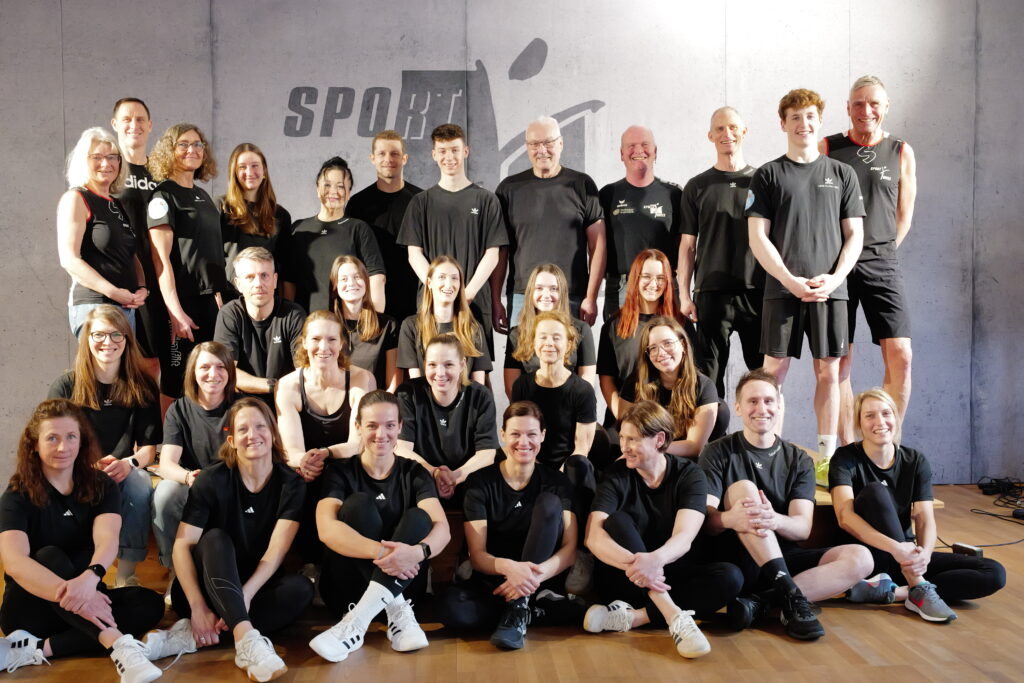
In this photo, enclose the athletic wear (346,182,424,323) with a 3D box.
[{"bbox_3d":[-0.625,-0.454,5.080,0.490,0.724,0.280,-1,2,-6],"label":"athletic wear"}]

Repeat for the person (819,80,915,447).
[{"bbox_3d":[1.682,-0.292,4.643,0.500,1.870,0.330,0,2,12],"label":"person"}]

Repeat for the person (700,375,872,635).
[{"bbox_3d":[1.005,0.550,3.743,0.620,0.879,0.740,0,2,6],"label":"person"}]

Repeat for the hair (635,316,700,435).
[{"bbox_3d":[0.625,0.137,4.000,0.270,0.474,0.270,0,2,13],"label":"hair"}]

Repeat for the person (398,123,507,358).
[{"bbox_3d":[-0.284,-0.193,4.746,0.530,1.680,0.320,0,2,-2],"label":"person"}]

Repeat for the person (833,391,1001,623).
[{"bbox_3d":[1.538,0.584,3.864,0.650,0.798,0.580,0,2,10],"label":"person"}]

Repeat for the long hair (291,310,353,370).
[{"bbox_3d":[-0.783,-0.008,4.102,0.240,0.256,0.250,-1,2,-11],"label":"long hair"}]

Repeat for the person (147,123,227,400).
[{"bbox_3d":[-1.514,-0.178,4.646,0.450,1.667,0.340,-2,3,-40],"label":"person"}]

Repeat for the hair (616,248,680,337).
[{"bbox_3d":[0.605,-0.213,4.415,0.280,0.399,0.260,0,2,0],"label":"hair"}]

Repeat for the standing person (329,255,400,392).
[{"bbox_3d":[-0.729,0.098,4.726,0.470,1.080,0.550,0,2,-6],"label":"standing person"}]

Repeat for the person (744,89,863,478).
[{"bbox_3d":[1.328,-0.262,4.520,0.540,1.772,0.340,0,2,12],"label":"person"}]

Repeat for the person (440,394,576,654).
[{"bbox_3d":[-0.013,0.660,3.735,0.510,0.820,0.620,0,2,0],"label":"person"}]

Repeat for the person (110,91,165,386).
[{"bbox_3d":[-1.751,-0.241,4.654,0.500,1.770,0.290,-1,2,-25],"label":"person"}]

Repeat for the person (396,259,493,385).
[{"bbox_3d":[-0.298,0.131,4.400,0.460,1.014,0.550,0,2,-3],"label":"person"}]

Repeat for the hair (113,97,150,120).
[{"bbox_3d":[-1.781,-1.077,4.660,0.170,0.150,0.200,-1,2,-22],"label":"hair"}]

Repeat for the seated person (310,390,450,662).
[{"bbox_3d":[-0.465,0.602,3.520,0.500,0.840,0.700,0,2,-2],"label":"seated person"}]

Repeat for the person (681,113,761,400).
[{"bbox_3d":[1.033,-0.240,4.795,0.520,1.760,0.320,0,2,12],"label":"person"}]

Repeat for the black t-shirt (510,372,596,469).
[{"bbox_3d":[0.174,0.353,4.180,0.380,0.460,0.260,0,2,2],"label":"black t-shirt"}]

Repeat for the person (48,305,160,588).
[{"bbox_3d":[-1.655,0.417,4.118,0.500,1.139,0.660,-1,2,-14],"label":"person"}]

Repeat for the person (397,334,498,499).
[{"bbox_3d":[-0.268,0.484,4.080,0.500,1.031,0.740,0,2,-5],"label":"person"}]

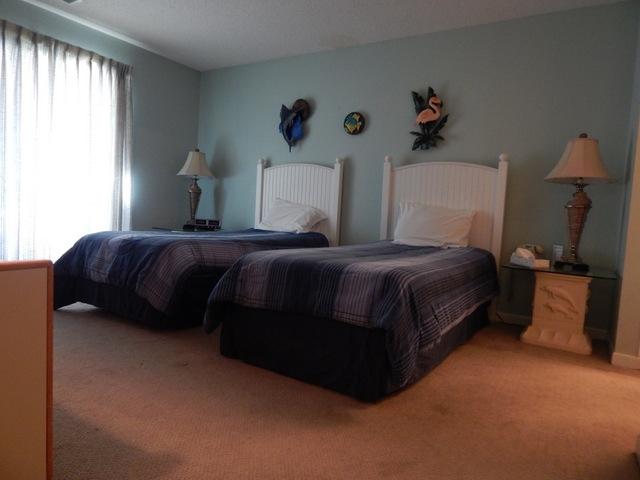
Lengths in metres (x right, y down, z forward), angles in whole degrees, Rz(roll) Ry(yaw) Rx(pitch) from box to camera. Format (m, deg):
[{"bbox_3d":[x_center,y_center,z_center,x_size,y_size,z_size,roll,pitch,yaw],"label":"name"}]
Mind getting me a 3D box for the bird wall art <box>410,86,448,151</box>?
[{"bbox_3d":[0.967,-1.071,3.592,0.335,0.555,0.050,6,5,31],"label":"bird wall art"}]

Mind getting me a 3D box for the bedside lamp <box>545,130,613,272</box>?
[{"bbox_3d":[1.795,-0.268,2.842,0.400,0.940,0.400,6,5,31],"label":"bedside lamp"}]

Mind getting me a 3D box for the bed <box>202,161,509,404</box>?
[{"bbox_3d":[0.458,-0.022,2.791,1.200,1.370,2.010,6,6,35],"label":"bed"}]

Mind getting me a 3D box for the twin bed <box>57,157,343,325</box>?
[{"bbox_3d":[-0.830,-0.159,3.607,1.190,1.370,1.990,6,5,34],"label":"twin bed"}]

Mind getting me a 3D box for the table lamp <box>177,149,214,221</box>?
[{"bbox_3d":[-1.412,-0.587,4.639,0.400,0.935,0.400,6,5,31],"label":"table lamp"}]

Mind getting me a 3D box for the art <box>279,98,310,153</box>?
[{"bbox_3d":[-0.268,-1.215,4.330,0.360,0.555,0.080,6,5,31],"label":"art"}]

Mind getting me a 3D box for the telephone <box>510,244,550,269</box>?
[{"bbox_3d":[1.518,0.117,2.939,0.200,0.140,0.230,-1,6,-43],"label":"telephone"}]

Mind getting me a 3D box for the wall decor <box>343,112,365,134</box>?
[{"bbox_3d":[0.341,-1.141,3.989,0.222,0.222,0.035,6,5,31],"label":"wall decor"}]

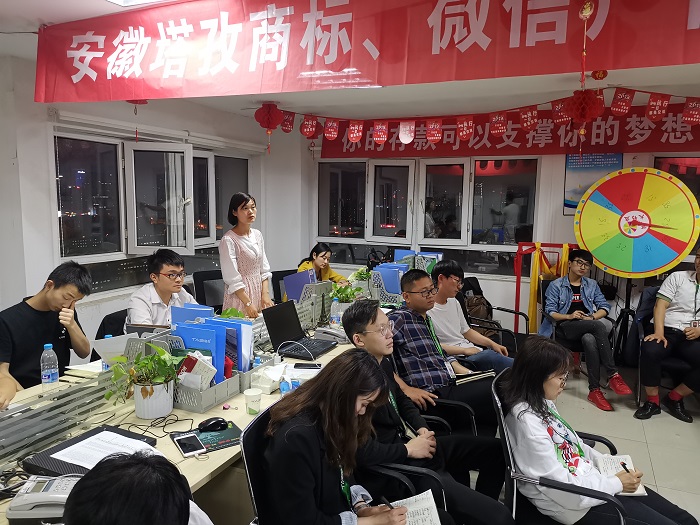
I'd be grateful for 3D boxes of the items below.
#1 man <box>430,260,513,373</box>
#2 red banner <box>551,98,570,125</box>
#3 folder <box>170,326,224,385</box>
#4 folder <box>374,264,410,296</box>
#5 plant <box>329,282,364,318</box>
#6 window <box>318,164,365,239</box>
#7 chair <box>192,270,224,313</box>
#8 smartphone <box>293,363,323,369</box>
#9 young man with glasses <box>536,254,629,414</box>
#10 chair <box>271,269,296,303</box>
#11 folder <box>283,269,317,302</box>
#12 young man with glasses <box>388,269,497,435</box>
[{"bbox_3d":[0.914,0.607,3.445,0.800,1.210,0.500,3,7,16],"label":"man"},{"bbox_3d":[1.525,-1.085,3.938,0.145,0.197,0.010,-6,3,26],"label":"red banner"},{"bbox_3d":[-0.640,0.417,2.277,0.235,0.310,0.050,4,7,22],"label":"folder"},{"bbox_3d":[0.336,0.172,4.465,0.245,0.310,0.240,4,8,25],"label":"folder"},{"bbox_3d":[-0.021,0.274,3.834,0.225,0.270,0.225,1,7,0],"label":"plant"},{"bbox_3d":[-0.103,-0.744,6.543,0.622,0.889,0.060,4,8,25],"label":"window"},{"bbox_3d":[-0.945,0.580,4.475,0.600,0.970,0.600,4,7,22],"label":"chair"},{"bbox_3d":[-0.211,0.528,2.768,0.145,0.009,0.071,1,7,1],"label":"smartphone"},{"bbox_3d":[1.922,0.498,4.583,0.580,1.200,0.750,1,7,3],"label":"young man with glasses"},{"bbox_3d":[-0.353,0.560,4.773,0.600,0.960,0.600,4,7,22],"label":"chair"},{"bbox_3d":[-0.309,0.235,3.789,0.220,0.310,0.090,-12,1,26],"label":"folder"},{"bbox_3d":[0.570,0.666,2.960,0.800,1.235,0.540,4,8,25],"label":"young man with glasses"}]

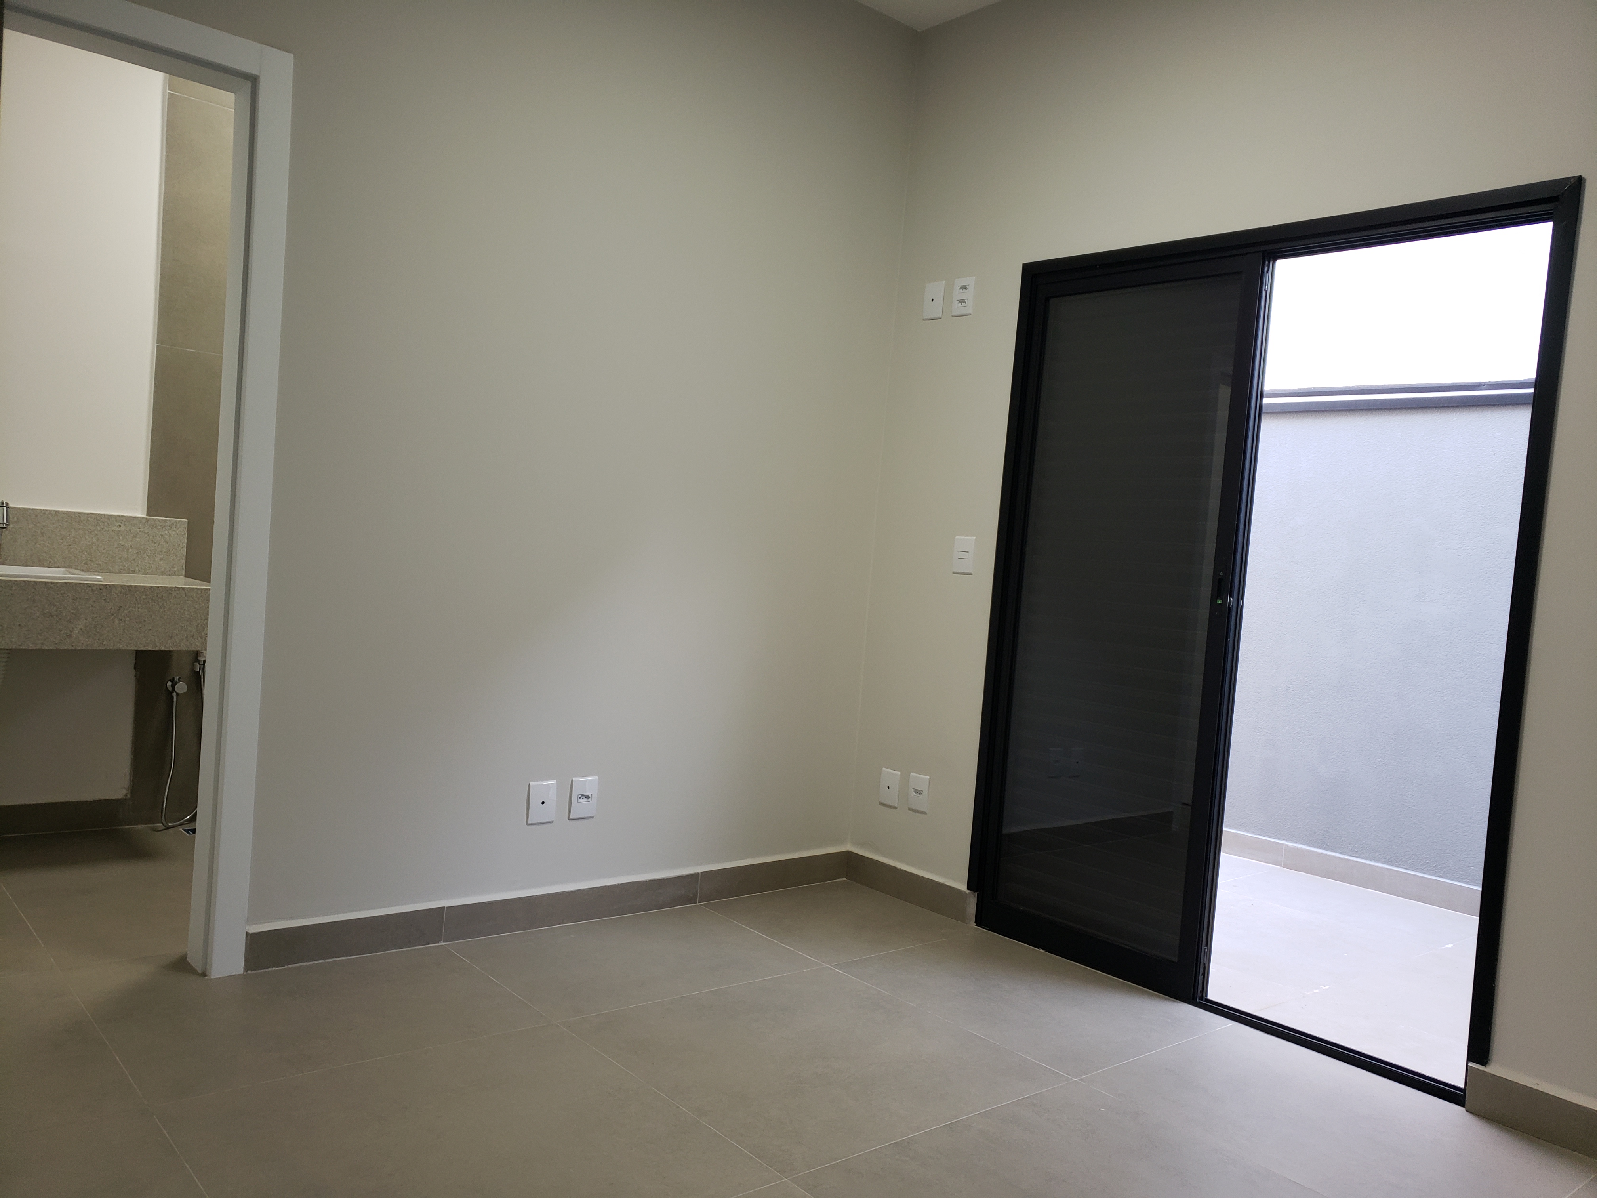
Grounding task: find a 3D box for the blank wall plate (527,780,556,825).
[{"bbox_3d":[-0.754,0.603,3.549,0.085,0.122,0.011,3,3,-40],"label":"blank wall plate"}]

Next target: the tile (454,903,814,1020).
[{"bbox_3d":[-0.458,1.012,3.410,0.873,0.010,0.647,3,3,-40],"label":"tile"}]

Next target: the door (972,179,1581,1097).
[{"bbox_3d":[1.190,0.063,3.351,0.120,2.147,1.587,3,3,-40],"label":"door"}]

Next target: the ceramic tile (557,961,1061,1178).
[{"bbox_3d":[0.031,1.071,2.833,0.873,0.010,0.870,3,3,-40],"label":"ceramic tile"}]

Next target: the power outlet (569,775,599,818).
[{"bbox_3d":[-0.648,0.604,3.639,0.085,0.122,0.011,3,3,-40],"label":"power outlet"}]

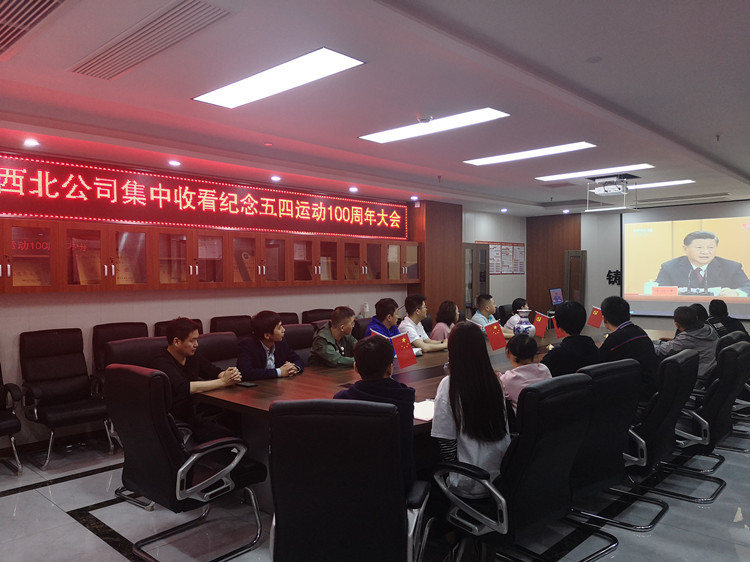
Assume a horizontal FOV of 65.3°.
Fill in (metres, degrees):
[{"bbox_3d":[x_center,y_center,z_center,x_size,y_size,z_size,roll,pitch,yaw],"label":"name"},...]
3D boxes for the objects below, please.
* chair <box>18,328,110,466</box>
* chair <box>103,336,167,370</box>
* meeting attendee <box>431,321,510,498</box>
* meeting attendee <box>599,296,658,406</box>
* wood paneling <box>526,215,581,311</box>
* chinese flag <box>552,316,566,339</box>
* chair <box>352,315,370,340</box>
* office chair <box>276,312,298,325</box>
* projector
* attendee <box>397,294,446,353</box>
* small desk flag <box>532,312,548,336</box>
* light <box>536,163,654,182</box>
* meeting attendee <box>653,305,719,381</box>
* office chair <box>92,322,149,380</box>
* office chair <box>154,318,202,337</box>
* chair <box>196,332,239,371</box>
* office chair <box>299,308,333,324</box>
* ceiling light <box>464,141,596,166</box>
[{"bbox_3d":[-2.556,0.936,4.864,0.640,1.060,0.610,1,1,44],"label":"chair"},{"bbox_3d":[-1.503,0.946,4.054,0.640,1.060,0.610,1,1,44],"label":"chair"},{"bbox_3d":[0.450,0.843,2.950,0.460,1.290,0.660,-1,1,-30],"label":"meeting attendee"},{"bbox_3d":[1.591,0.808,3.918,0.550,1.360,0.780,-1,0,-34],"label":"meeting attendee"},{"bbox_3d":[3.026,0.128,9.984,1.000,2.500,0.060,1,1,44],"label":"wood paneling"},{"bbox_3d":[1.797,0.435,5.650,0.140,0.220,0.030,-12,0,23],"label":"chinese flag"},{"bbox_3d":[0.150,0.918,5.808,0.640,1.060,0.610,1,1,44],"label":"chair"},{"bbox_3d":[-0.976,0.954,7.025,0.700,1.075,0.600,0,1,42],"label":"office chair"},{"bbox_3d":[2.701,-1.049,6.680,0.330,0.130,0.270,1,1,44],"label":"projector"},{"bbox_3d":[0.483,0.823,6.237,0.750,1.320,0.520,0,0,30],"label":"attendee"},{"bbox_3d":[1.749,0.458,6.161,0.170,0.235,0.025,0,1,42],"label":"small desk flag"},{"bbox_3d":[2.368,-1.194,6.385,1.220,0.050,0.290,1,1,44],"label":"light"},{"bbox_3d":[2.530,0.837,4.876,0.550,1.270,0.780,-1,0,-34],"label":"meeting attendee"},{"bbox_3d":[-2.261,0.977,5.611,0.700,1.075,0.600,0,1,42],"label":"office chair"},{"bbox_3d":[-1.785,0.923,5.676,0.640,1.060,0.610,1,1,44],"label":"office chair"},{"bbox_3d":[-1.133,0.979,4.667,0.600,1.060,0.700,-1,1,-43],"label":"chair"},{"bbox_3d":[-0.512,0.946,7.535,0.700,1.075,0.600,0,1,42],"label":"office chair"},{"bbox_3d":[1.394,-1.183,5.392,1.200,0.050,0.300,0,1,42],"label":"ceiling light"}]

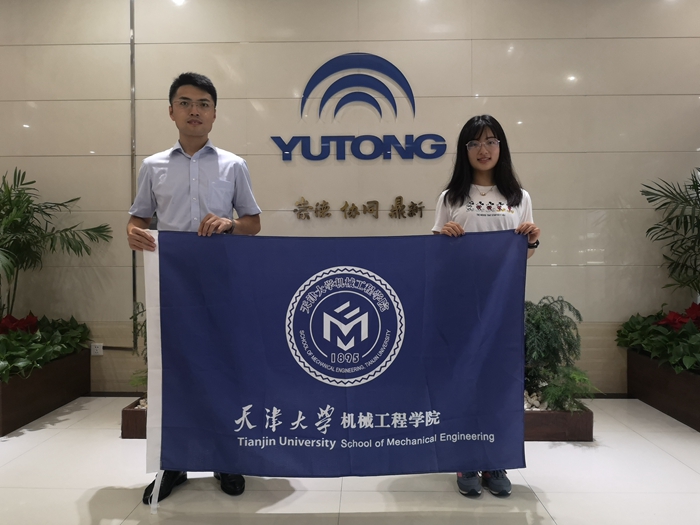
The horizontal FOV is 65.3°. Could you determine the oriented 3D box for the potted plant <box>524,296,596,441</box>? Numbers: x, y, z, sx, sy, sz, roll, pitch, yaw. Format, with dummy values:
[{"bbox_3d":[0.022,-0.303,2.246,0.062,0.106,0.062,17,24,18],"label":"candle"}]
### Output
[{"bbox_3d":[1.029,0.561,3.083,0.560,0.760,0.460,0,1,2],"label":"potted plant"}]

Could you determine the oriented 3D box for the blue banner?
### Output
[{"bbox_3d":[-0.055,0.365,2.189,1.510,0.970,0.100,0,1,2],"label":"blue banner"}]

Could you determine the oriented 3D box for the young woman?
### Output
[{"bbox_3d":[0.579,0.156,2.318,0.455,1.600,0.360,0,1,5],"label":"young woman"}]

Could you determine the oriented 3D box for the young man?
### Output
[{"bbox_3d":[-0.674,0.070,2.371,0.565,1.785,0.410,0,1,0],"label":"young man"}]

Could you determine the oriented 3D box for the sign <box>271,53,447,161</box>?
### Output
[{"bbox_3d":[0.059,-1.047,3.672,1.189,0.727,0.050,0,1,2],"label":"sign"}]

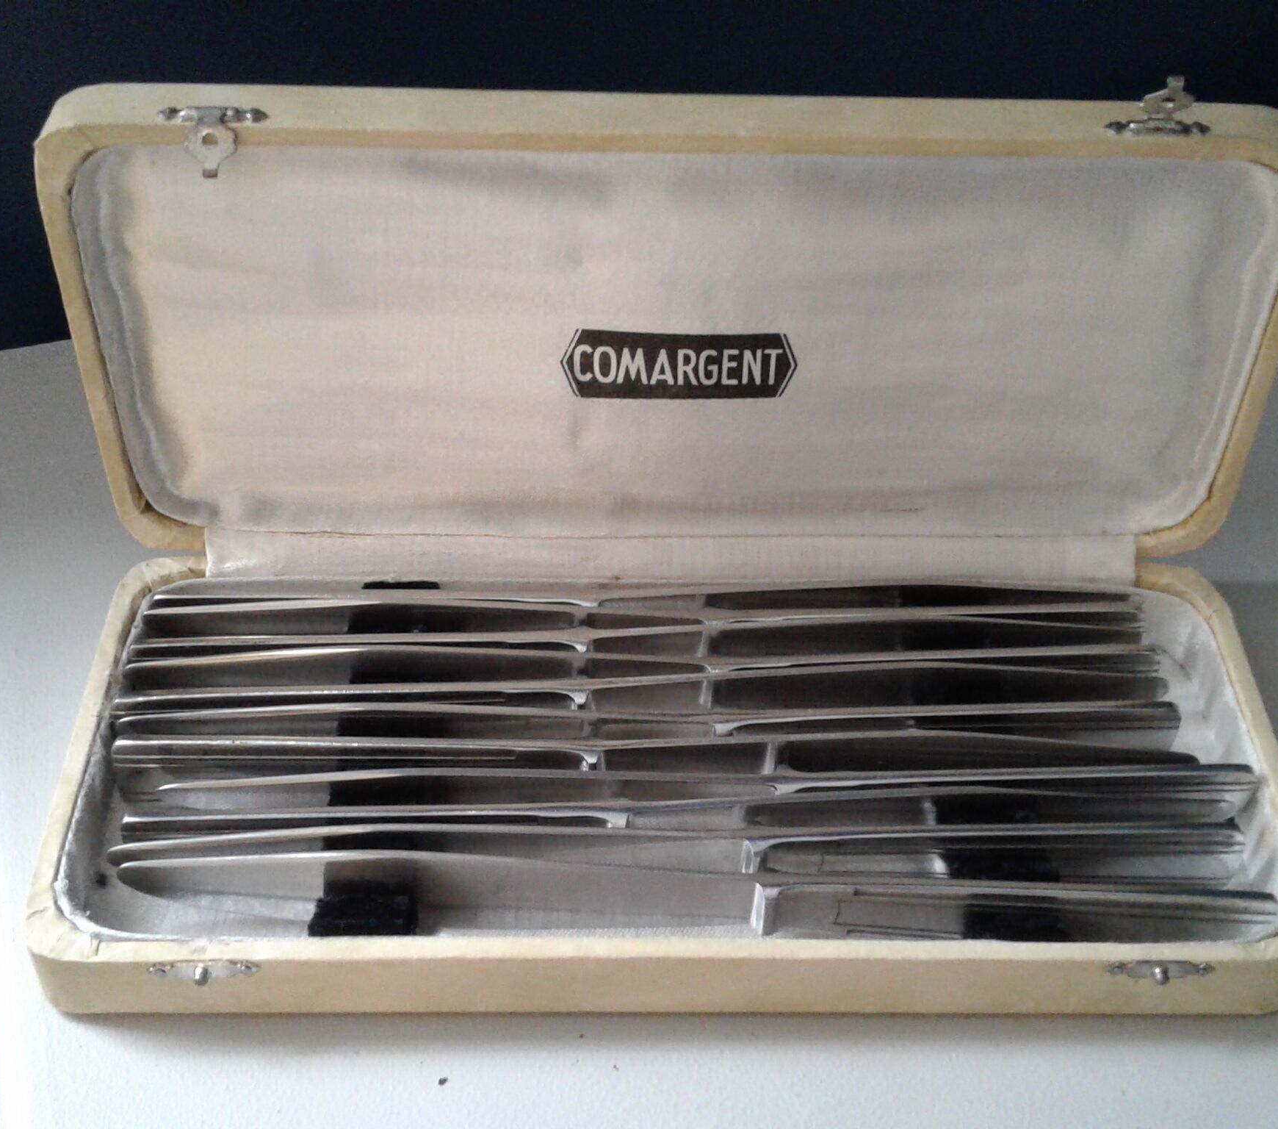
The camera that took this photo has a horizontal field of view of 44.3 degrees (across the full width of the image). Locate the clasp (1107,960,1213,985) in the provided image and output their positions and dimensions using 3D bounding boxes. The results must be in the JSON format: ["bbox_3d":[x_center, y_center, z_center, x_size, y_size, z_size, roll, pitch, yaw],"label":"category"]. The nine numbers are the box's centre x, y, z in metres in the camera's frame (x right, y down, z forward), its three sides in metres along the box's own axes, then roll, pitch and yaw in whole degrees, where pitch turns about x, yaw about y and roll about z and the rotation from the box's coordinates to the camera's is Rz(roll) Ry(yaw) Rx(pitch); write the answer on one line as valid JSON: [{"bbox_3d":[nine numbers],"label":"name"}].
[{"bbox_3d":[0.104,0.082,0.312,0.021,0.007,0.003,0,47,-1],"label":"clasp"}]

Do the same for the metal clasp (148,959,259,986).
[{"bbox_3d":[-0.085,0.081,0.308,0.022,0.007,0.003,0,47,-1],"label":"metal clasp"}]

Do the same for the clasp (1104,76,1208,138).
[{"bbox_3d":[0.105,-0.092,0.313,0.021,0.013,0.009,0,39,-1],"label":"clasp"}]

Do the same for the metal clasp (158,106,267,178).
[{"bbox_3d":[-0.085,-0.085,0.314,0.022,0.011,0.010,0,39,-1],"label":"metal clasp"}]

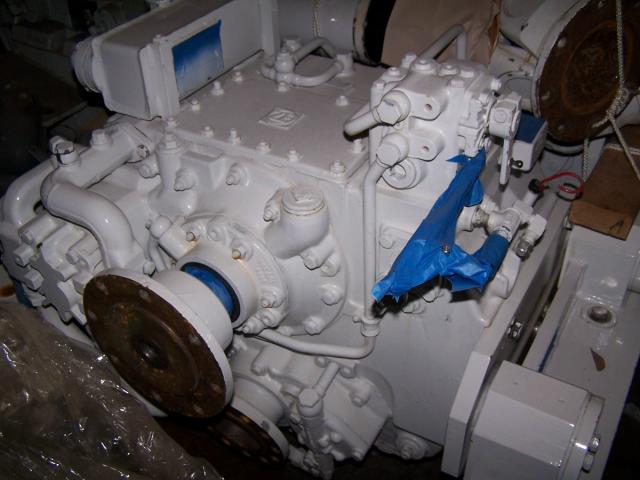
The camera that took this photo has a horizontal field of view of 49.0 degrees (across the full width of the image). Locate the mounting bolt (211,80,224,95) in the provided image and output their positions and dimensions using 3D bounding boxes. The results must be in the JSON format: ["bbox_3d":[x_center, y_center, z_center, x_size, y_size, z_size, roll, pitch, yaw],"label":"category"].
[{"bbox_3d":[-0.194,-0.289,1.335,0.022,0.020,0.022,18,42,25],"label":"mounting bolt"}]

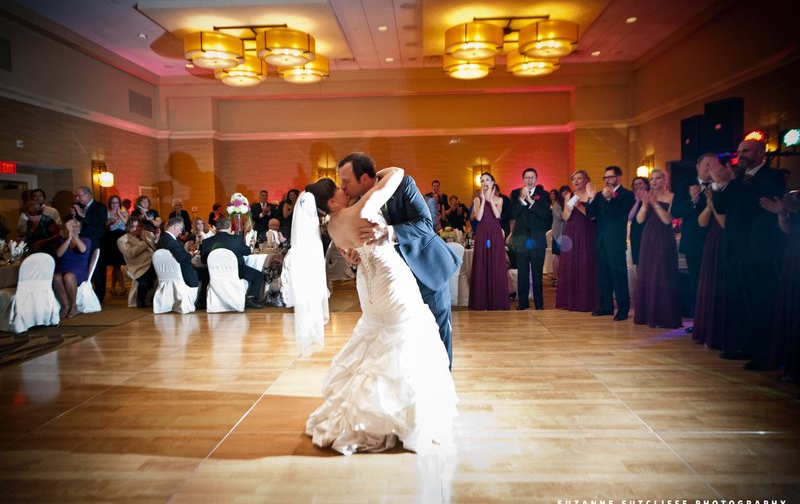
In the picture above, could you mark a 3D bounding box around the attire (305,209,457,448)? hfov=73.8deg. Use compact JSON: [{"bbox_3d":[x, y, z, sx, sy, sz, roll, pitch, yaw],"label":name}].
[{"bbox_3d":[-0.099,0.415,3.200,0.780,1.290,0.820,3,6,38],"label":"attire"}]

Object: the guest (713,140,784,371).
[{"bbox_3d":[2.810,0.003,4.255,0.520,1.810,0.560,-3,5,-18],"label":"guest"}]

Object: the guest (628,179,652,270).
[{"bbox_3d":[3.091,-0.129,6.850,0.480,1.680,0.400,3,6,45],"label":"guest"}]

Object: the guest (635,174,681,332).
[{"bbox_3d":[2.793,-0.044,5.728,0.460,1.680,0.500,-5,6,-44],"label":"guest"}]

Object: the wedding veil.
[{"bbox_3d":[-0.535,0.112,3.050,0.240,0.950,0.330,-3,5,-23],"label":"wedding veil"}]

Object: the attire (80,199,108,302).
[{"bbox_3d":[-4.543,0.007,7.950,0.420,1.510,0.500,-5,6,-41],"label":"attire"}]

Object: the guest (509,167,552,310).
[{"bbox_3d":[1.707,-0.168,6.860,0.560,1.800,0.400,0,5,18],"label":"guest"}]

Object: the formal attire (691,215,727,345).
[{"bbox_3d":[2.952,0.178,4.896,0.460,1.360,0.500,-4,5,-37],"label":"formal attire"}]

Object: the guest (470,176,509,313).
[{"bbox_3d":[1.136,-0.127,6.840,0.520,1.730,0.450,0,5,17],"label":"guest"}]

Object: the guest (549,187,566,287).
[{"bbox_3d":[2.619,-0.263,8.750,0.480,1.640,0.400,1,5,29],"label":"guest"}]

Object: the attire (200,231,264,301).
[{"bbox_3d":[-2.209,0.205,7.306,0.680,1.030,0.680,1,5,21],"label":"attire"}]

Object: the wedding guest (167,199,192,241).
[{"bbox_3d":[-3.929,-0.157,9.546,0.500,1.578,0.360,-3,5,-25],"label":"wedding guest"}]

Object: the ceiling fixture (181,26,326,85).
[{"bbox_3d":[-2.729,-3.850,10.500,2.450,0.760,2.450,-1,4,3],"label":"ceiling fixture"}]

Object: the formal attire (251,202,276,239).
[{"bbox_3d":[-2.695,-0.222,10.600,0.540,1.480,0.360,-2,5,-12],"label":"formal attire"}]

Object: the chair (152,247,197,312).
[{"bbox_3d":[-2.977,0.357,7.243,0.450,0.865,0.540,0,5,17],"label":"chair"}]

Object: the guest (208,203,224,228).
[{"bbox_3d":[-4.743,-0.473,13.834,0.460,1.600,0.360,-4,5,-30],"label":"guest"}]

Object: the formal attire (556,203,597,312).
[{"bbox_3d":[2.259,0.046,6.811,0.520,1.360,0.480,2,5,35],"label":"formal attire"}]

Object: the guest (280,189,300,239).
[{"bbox_3d":[-1.731,-0.192,8.820,0.450,1.677,0.360,-3,5,-25],"label":"guest"}]

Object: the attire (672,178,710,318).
[{"bbox_3d":[3.091,0.012,5.581,0.380,1.520,0.540,-4,5,-37],"label":"attire"}]

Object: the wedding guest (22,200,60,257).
[{"bbox_3d":[-5.172,0.040,7.731,0.540,1.520,0.460,-3,5,-25],"label":"wedding guest"}]

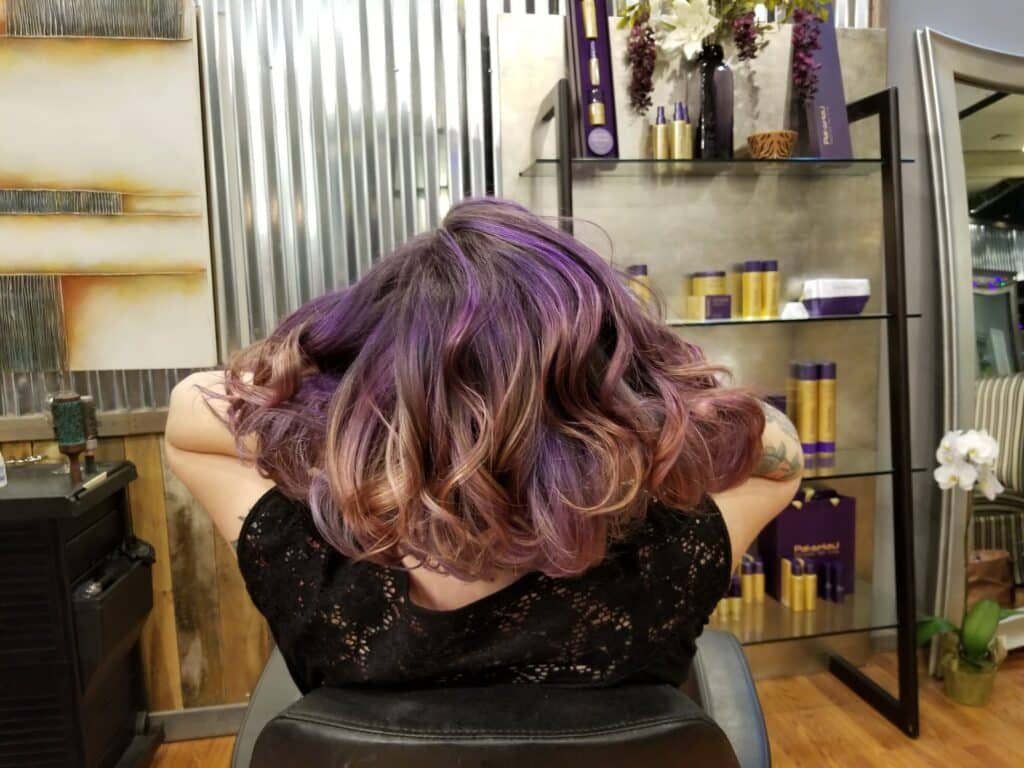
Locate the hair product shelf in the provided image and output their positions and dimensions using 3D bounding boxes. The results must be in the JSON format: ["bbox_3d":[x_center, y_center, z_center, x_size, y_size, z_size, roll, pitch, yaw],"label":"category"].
[{"bbox_3d":[0.598,0.101,2.190,1.073,1.810,0.433,-3,7,-10],"label":"hair product shelf"}]

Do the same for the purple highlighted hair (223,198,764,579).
[{"bbox_3d":[-0.018,0.004,0.760,0.530,0.370,0.300,-2,7,0],"label":"purple highlighted hair"}]

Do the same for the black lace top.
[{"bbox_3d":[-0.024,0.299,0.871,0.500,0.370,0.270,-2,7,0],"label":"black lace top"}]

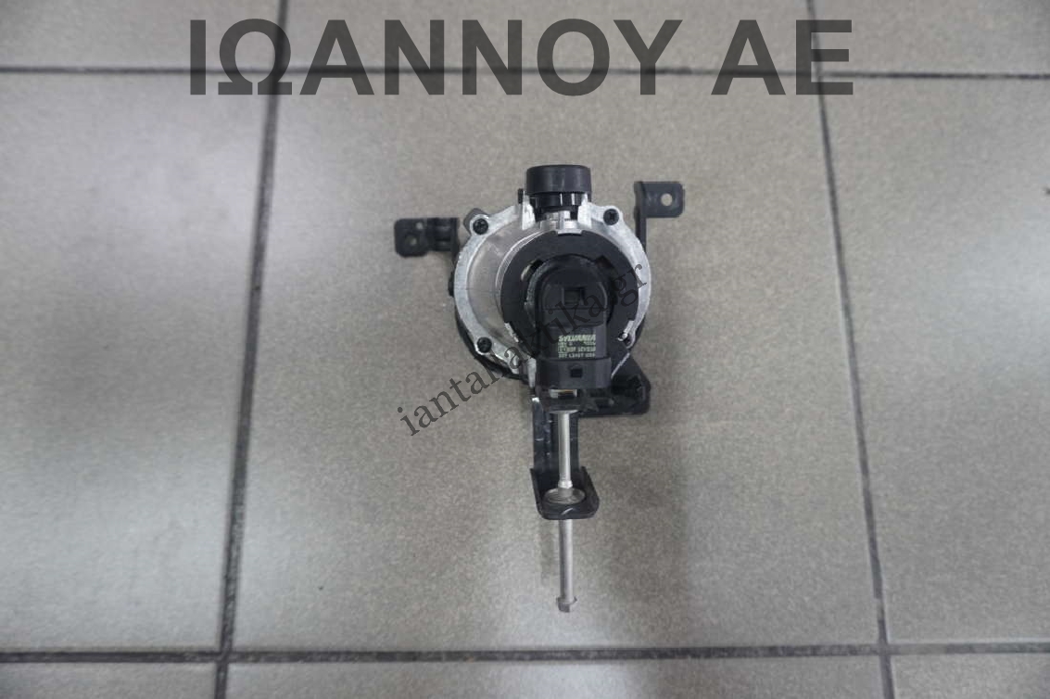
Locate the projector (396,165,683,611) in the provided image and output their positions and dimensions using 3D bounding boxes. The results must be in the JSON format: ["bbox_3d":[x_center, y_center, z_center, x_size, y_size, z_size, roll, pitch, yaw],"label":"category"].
[{"bbox_3d":[0.007,0.020,0.339,0.142,0.101,0.212,1,95,-6],"label":"projector"}]

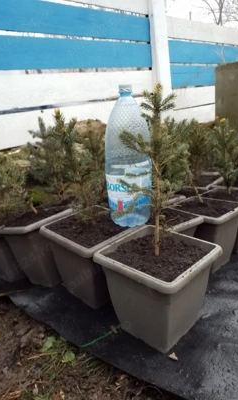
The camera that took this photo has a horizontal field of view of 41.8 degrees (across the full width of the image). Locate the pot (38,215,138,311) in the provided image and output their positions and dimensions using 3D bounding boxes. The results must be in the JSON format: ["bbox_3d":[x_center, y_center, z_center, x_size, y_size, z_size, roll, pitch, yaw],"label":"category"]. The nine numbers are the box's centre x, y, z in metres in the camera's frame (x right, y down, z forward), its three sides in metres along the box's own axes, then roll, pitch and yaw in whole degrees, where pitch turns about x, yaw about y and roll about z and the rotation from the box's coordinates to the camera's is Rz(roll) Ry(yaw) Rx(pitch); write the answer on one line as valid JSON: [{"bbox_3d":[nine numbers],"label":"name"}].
[{"bbox_3d":[-0.061,0.152,0.819,0.196,0.192,0.196,18,29,42],"label":"pot"}]

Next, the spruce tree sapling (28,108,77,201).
[{"bbox_3d":[-0.224,-0.146,1.052,0.169,0.312,0.160,-3,20,0],"label":"spruce tree sapling"}]

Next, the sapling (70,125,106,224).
[{"bbox_3d":[-0.072,-0.060,0.788,0.106,0.256,0.101,-3,20,0],"label":"sapling"}]

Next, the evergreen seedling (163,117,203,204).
[{"bbox_3d":[0.217,-0.127,1.065,0.143,0.298,0.136,-3,20,0],"label":"evergreen seedling"}]

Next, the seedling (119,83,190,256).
[{"bbox_3d":[0.070,-0.045,0.616,0.138,0.351,0.131,-3,20,0],"label":"seedling"}]

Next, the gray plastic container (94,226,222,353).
[{"bbox_3d":[0.086,0.195,0.683,0.196,0.192,0.196,15,26,41],"label":"gray plastic container"}]

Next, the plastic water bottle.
[{"bbox_3d":[0.023,-0.098,0.739,0.111,0.328,0.111,-3,20,0],"label":"plastic water bottle"}]

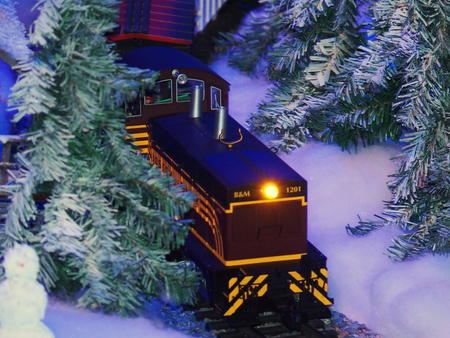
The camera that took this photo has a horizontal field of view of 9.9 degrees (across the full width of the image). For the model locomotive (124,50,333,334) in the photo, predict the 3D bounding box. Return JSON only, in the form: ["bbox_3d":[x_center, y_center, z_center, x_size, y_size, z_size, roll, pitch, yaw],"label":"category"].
[{"bbox_3d":[-0.022,0.000,2.371,0.107,0.150,0.467,-5,17,-17],"label":"model locomotive"}]

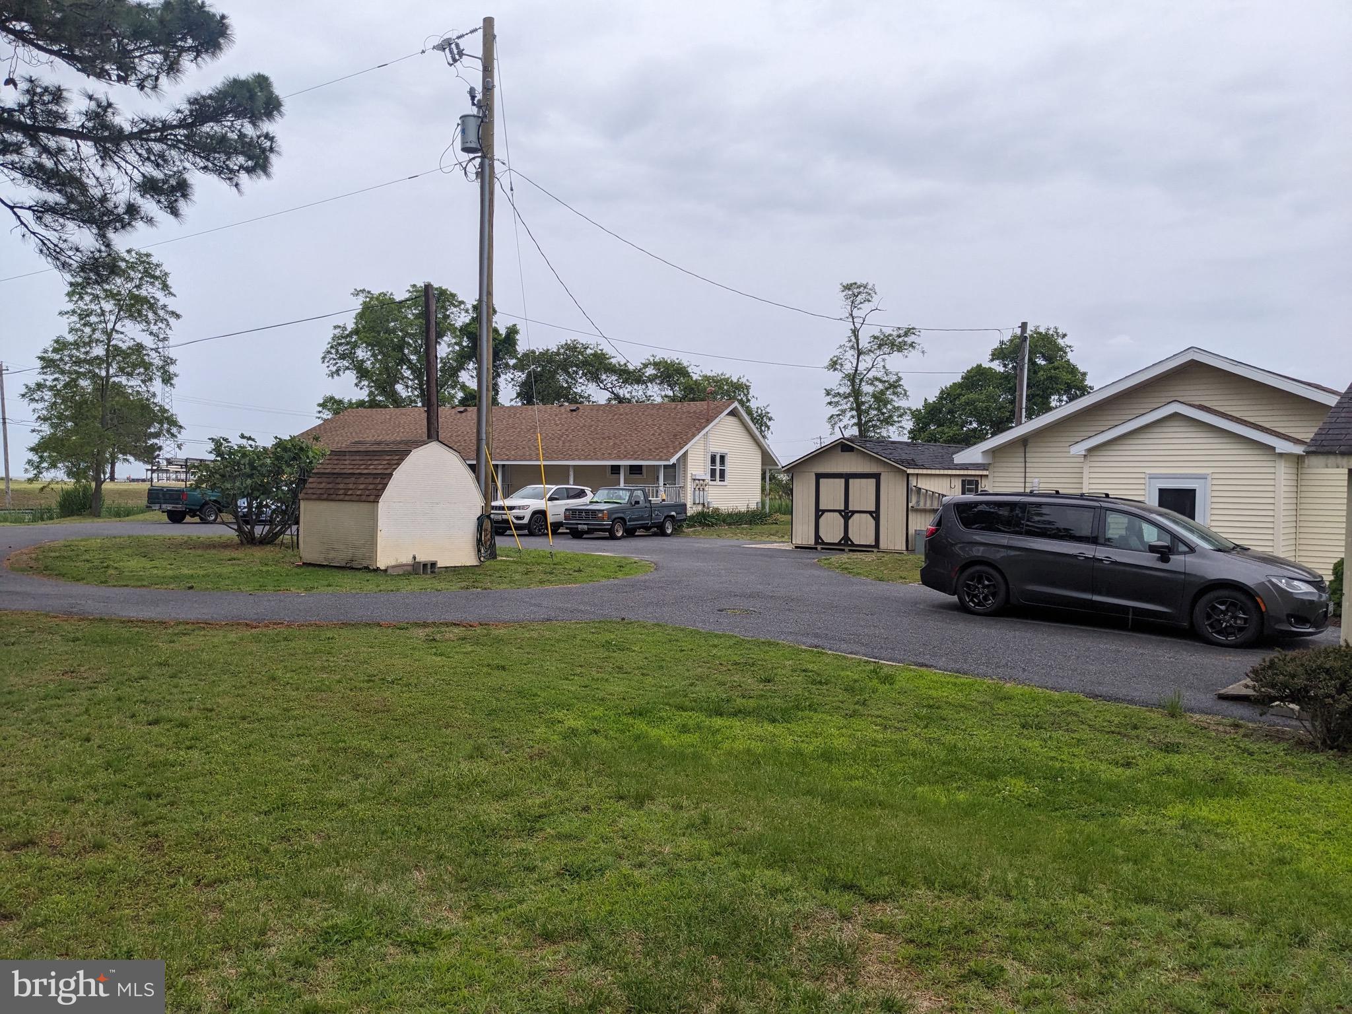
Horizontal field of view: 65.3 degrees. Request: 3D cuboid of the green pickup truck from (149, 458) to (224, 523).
[{"bbox_3d":[-17.783,-0.585,41.308,1.980,2.430,5.300,1,1,21],"label":"green pickup truck"}]

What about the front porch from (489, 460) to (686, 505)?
[{"bbox_3d":[-4.877,-1.098,51.620,11.800,2.450,2.000,1,1,33],"label":"front porch"}]

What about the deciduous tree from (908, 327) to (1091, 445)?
[{"bbox_3d":[16.325,-4.132,52.931,8.950,9.680,8.800,1,1,17],"label":"deciduous tree"}]

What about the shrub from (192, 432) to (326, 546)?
[{"bbox_3d":[-10.603,-0.451,27.006,3.310,2.800,3.200,0,1,-21],"label":"shrub"}]

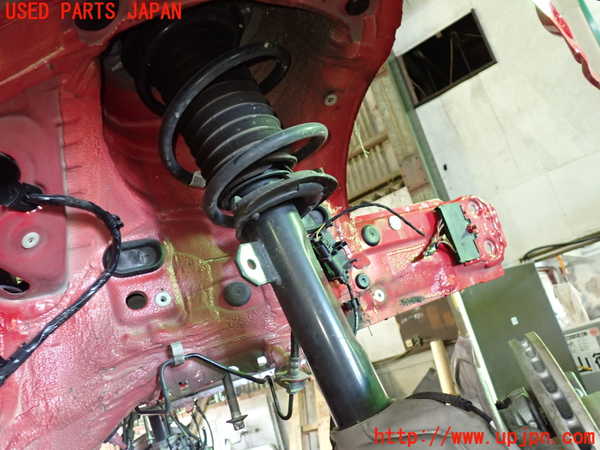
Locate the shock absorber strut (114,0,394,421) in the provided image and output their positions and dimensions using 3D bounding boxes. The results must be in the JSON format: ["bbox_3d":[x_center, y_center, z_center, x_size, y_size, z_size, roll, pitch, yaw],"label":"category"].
[{"bbox_3d":[-0.037,-0.043,0.589,0.175,0.537,0.170,-25,-23,0],"label":"shock absorber strut"}]

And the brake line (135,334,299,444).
[{"bbox_3d":[-0.110,0.218,0.677,0.210,0.138,0.075,-16,-14,0],"label":"brake line"}]

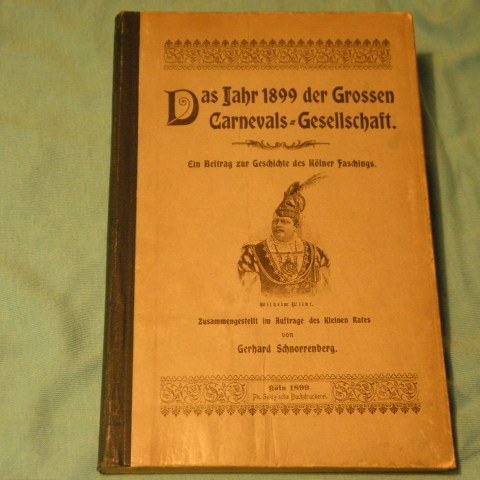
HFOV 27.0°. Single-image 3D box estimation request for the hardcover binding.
[{"bbox_3d":[-0.053,-0.006,0.456,0.014,0.017,0.220,-1,68,0],"label":"hardcover binding"}]

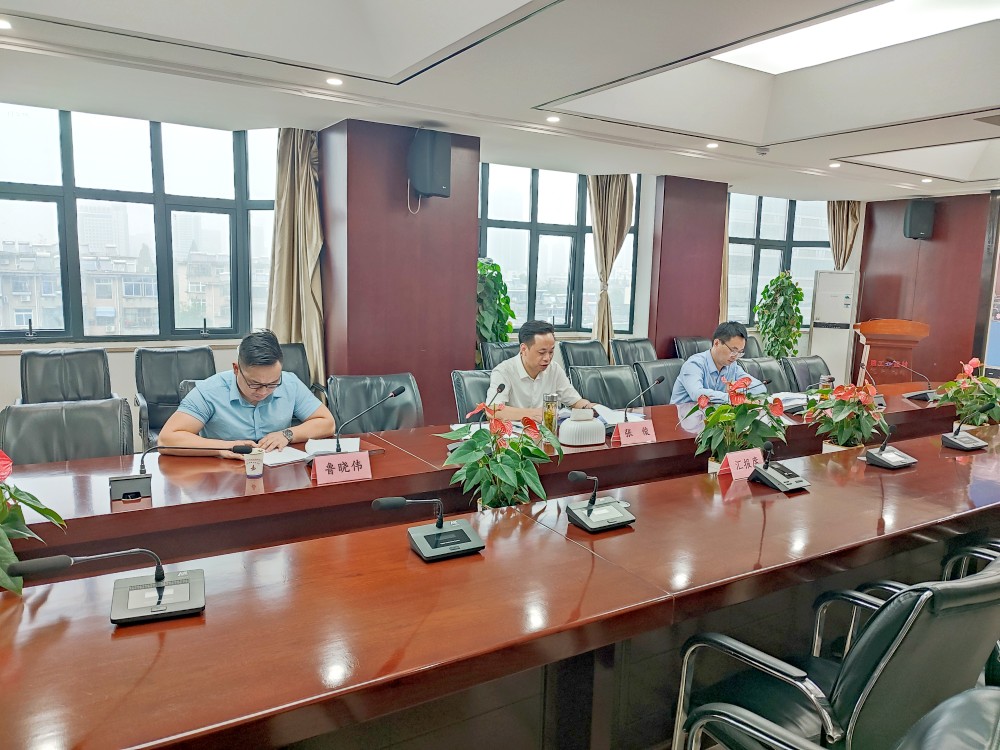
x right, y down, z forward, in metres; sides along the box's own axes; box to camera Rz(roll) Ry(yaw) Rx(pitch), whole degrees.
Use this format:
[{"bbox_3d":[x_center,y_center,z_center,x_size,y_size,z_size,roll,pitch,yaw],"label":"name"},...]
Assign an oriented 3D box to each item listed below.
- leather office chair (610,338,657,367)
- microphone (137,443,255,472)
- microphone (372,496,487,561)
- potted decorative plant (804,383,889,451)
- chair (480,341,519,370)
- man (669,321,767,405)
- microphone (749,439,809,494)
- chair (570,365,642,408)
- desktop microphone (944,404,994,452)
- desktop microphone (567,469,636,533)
[{"bbox_3d":[1.221,0.222,5.848,0.560,0.970,0.620,-3,9,-31],"label":"leather office chair"},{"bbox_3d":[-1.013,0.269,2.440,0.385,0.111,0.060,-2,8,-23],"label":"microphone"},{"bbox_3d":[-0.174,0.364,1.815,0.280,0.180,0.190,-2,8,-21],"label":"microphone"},{"bbox_3d":[1.746,0.265,3.678,0.420,0.460,0.420,-3,9,-31],"label":"potted decorative plant"},{"bbox_3d":[0.174,0.277,5.264,0.560,0.970,0.620,-3,9,-31],"label":"chair"},{"bbox_3d":[1.335,0.280,4.421,0.580,1.230,0.780,-3,9,-31],"label":"man"},{"bbox_3d":[1.075,0.335,2.797,0.221,0.194,0.166,-3,9,-31],"label":"microphone"},{"bbox_3d":[0.778,0.457,4.524,0.580,0.960,0.620,-3,9,-31],"label":"chair"},{"bbox_3d":[2.329,0.244,3.558,0.198,0.233,0.170,-3,9,-31],"label":"desktop microphone"},{"bbox_3d":[0.299,0.381,2.299,0.257,0.198,0.122,-3,9,-31],"label":"desktop microphone"}]

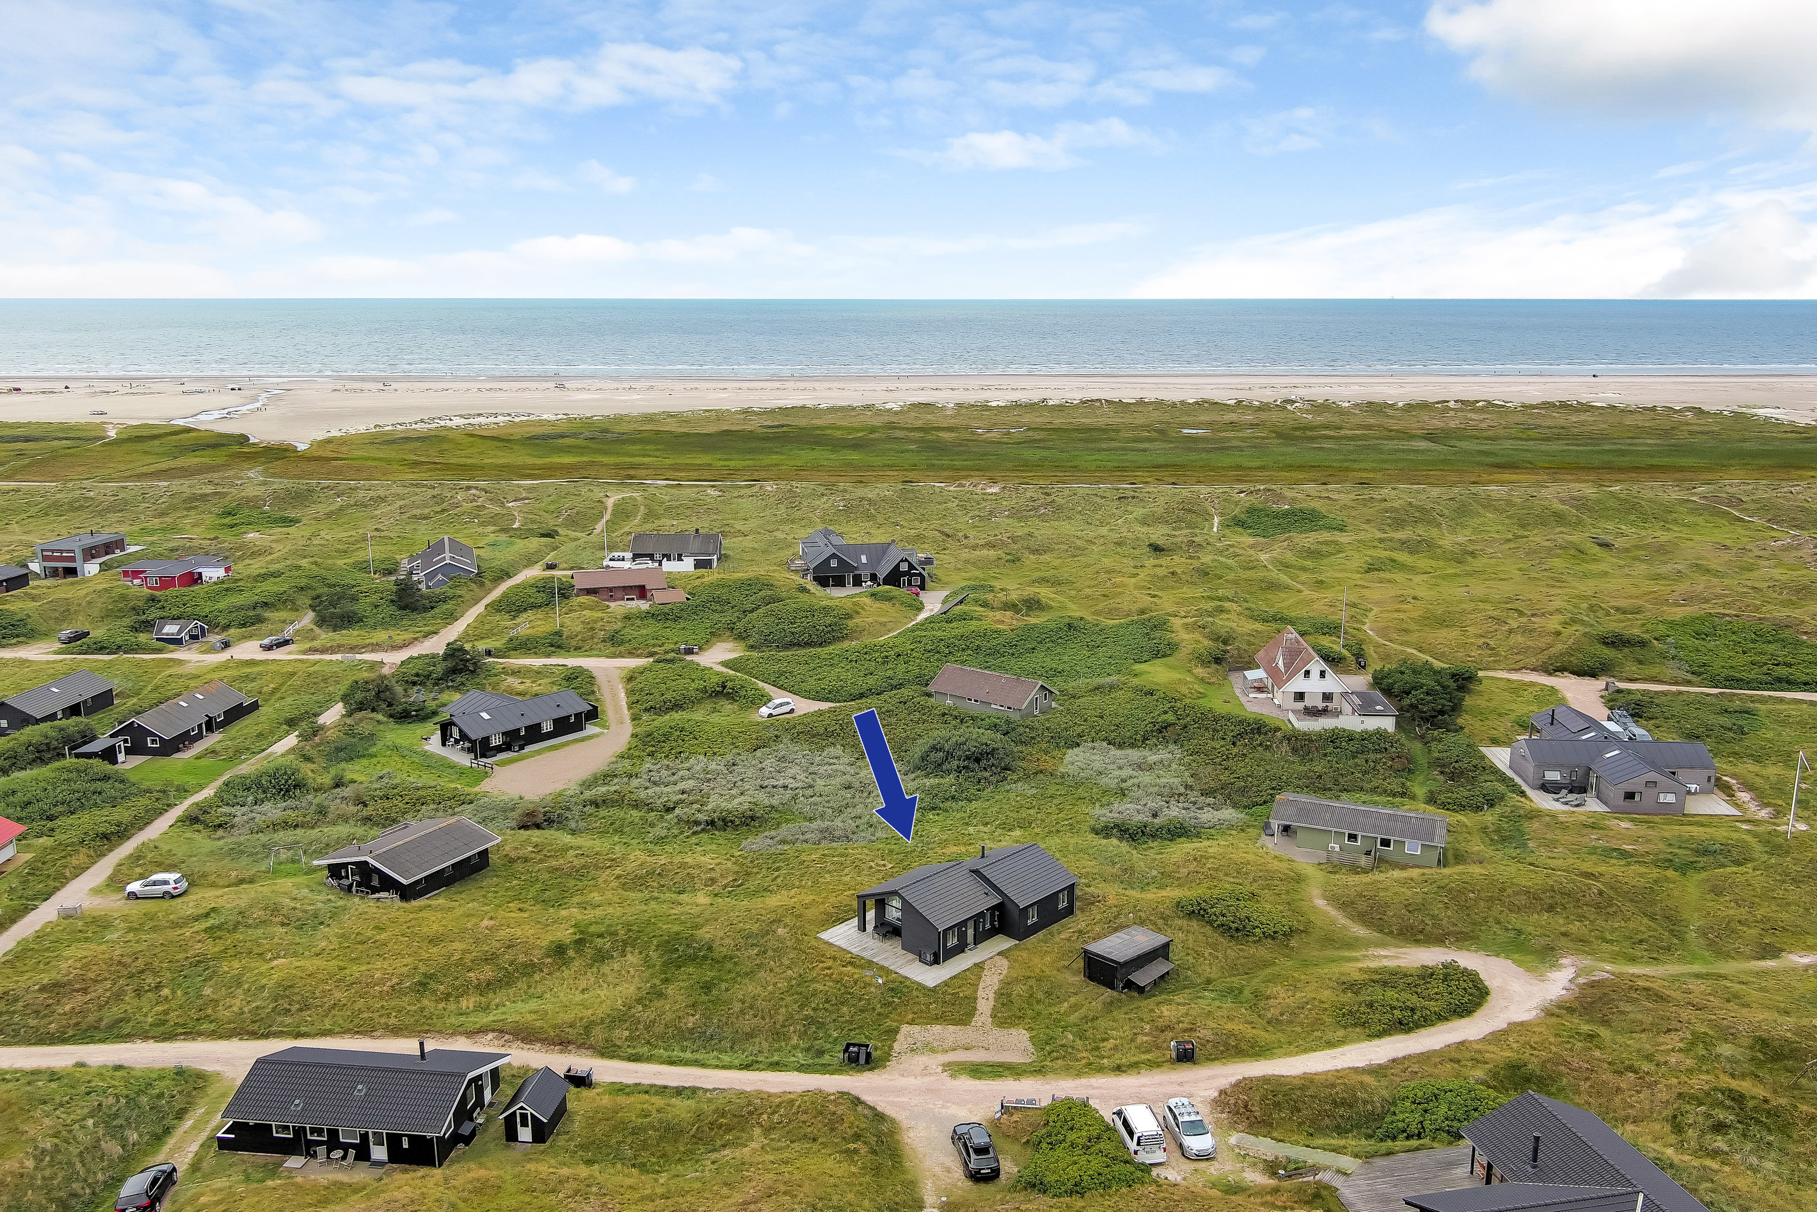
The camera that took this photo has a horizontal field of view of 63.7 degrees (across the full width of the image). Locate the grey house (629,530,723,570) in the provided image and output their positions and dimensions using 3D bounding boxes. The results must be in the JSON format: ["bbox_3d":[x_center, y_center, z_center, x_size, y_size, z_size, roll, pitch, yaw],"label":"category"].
[{"bbox_3d":[-39.400,-9.670,249.290,14.600,5.100,11.000,0,12,0],"label":"grey house"}]

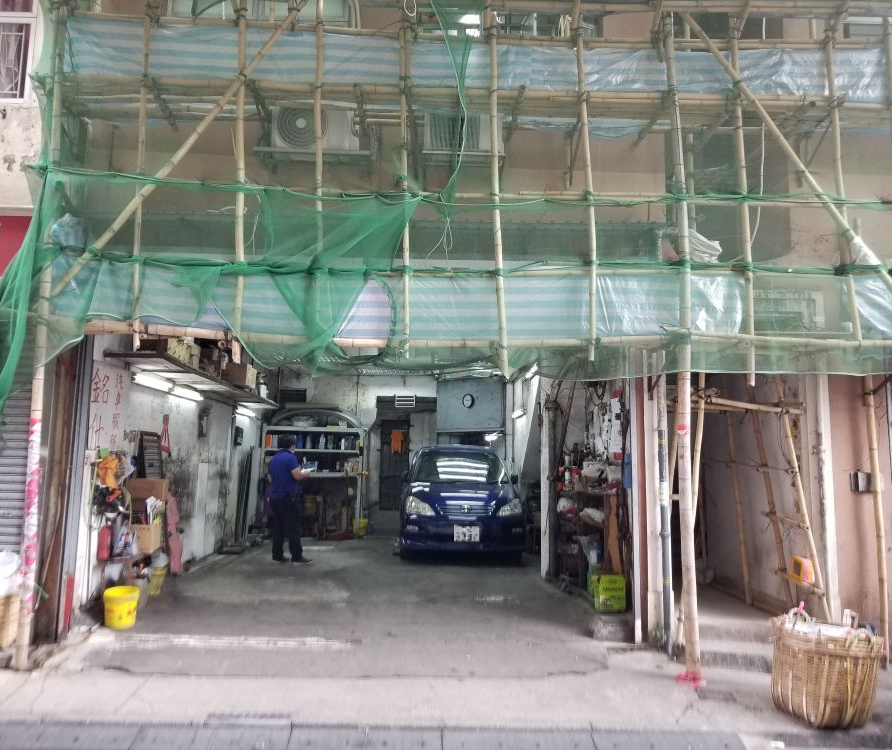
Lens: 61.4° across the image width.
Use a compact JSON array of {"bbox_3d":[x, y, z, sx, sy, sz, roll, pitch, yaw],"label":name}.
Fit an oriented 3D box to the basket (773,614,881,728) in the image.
[{"bbox_3d":[2.254,1.739,4.450,0.600,0.560,0.600,1,-7,-3],"label":"basket"}]

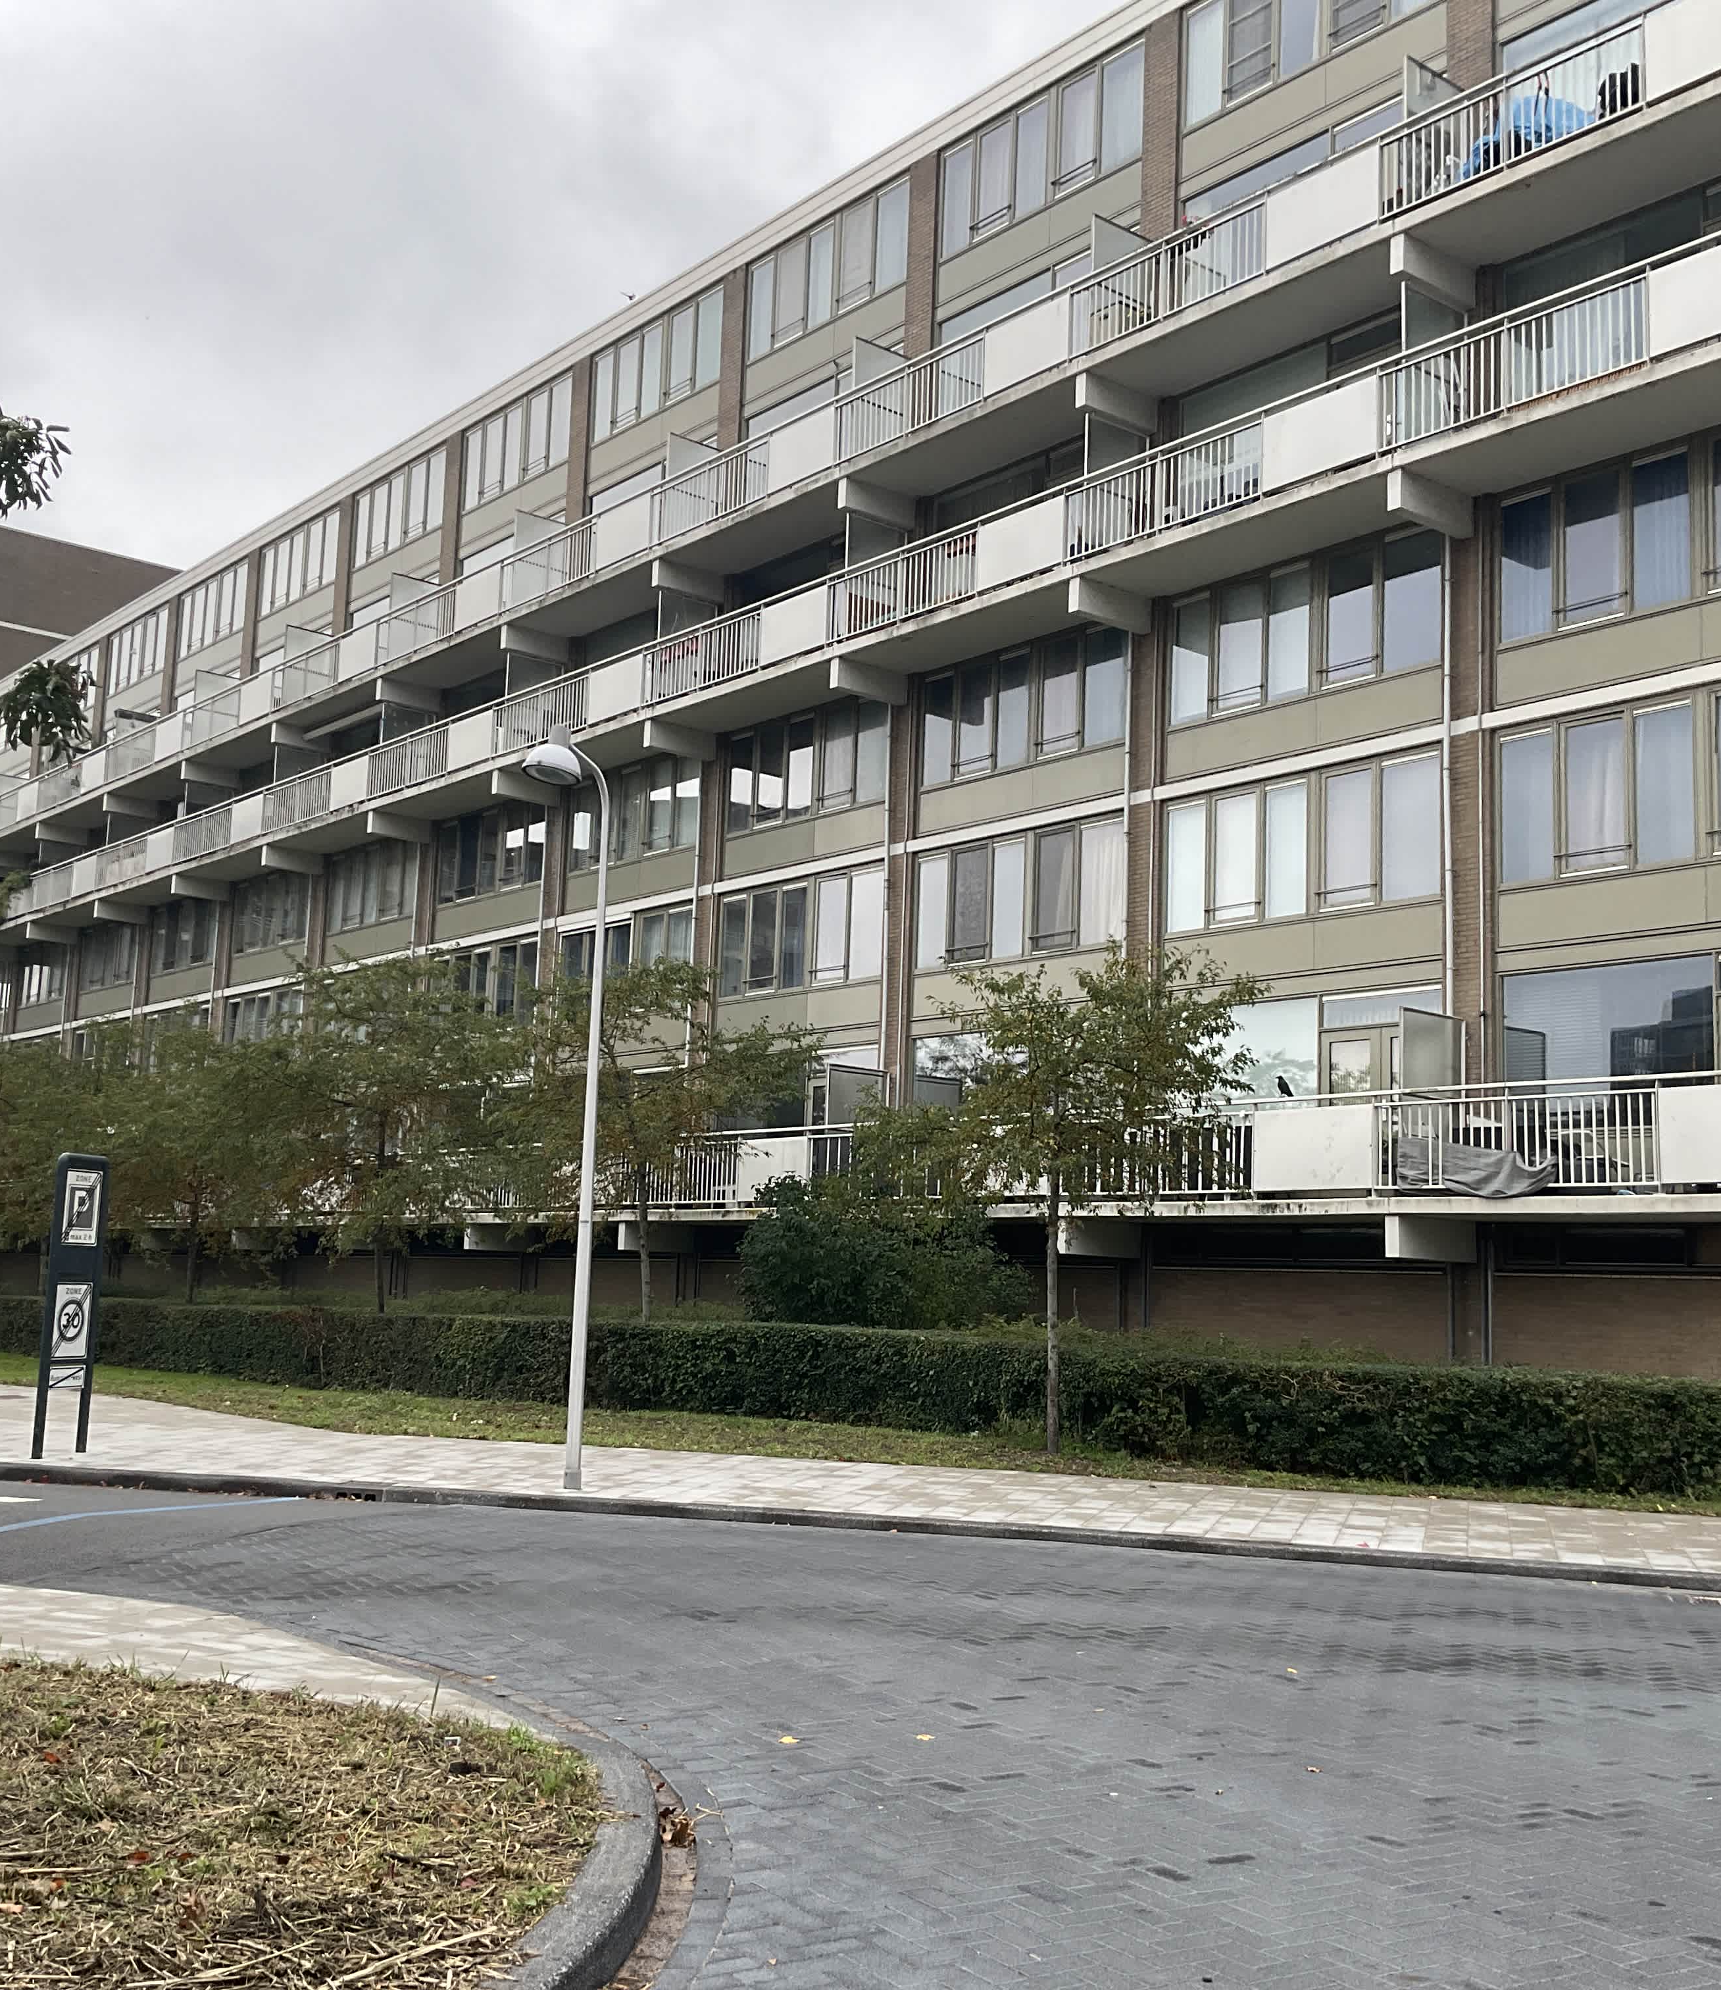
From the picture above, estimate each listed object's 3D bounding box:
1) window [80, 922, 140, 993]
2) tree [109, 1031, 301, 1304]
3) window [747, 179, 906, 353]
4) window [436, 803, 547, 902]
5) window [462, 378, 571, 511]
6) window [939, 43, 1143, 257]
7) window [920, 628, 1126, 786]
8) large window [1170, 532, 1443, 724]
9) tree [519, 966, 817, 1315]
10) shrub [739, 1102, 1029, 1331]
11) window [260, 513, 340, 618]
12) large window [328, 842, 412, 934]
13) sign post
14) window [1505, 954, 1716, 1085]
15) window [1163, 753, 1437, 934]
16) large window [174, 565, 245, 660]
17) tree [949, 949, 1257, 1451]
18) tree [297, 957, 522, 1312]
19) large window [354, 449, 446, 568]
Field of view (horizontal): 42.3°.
[{"bbox_3d":[-20.255,-1.086,60.208,0.150,1.760,4.300,8,-10,-38],"label":"window"},{"bbox_3d":[-12.103,3.735,41.408,3.900,6.171,3.900,8,-10,-38],"label":"tree"},{"bbox_3d":[-0.587,-12.046,37.190,0.150,1.760,4.300,8,-10,-38],"label":"window"},{"bbox_3d":[-7.119,-2.745,42.689,0.150,1.670,4.090,8,-10,-38],"label":"window"},{"bbox_3d":[-7.034,-11.169,45.252,0.150,1.760,4.300,8,-10,-38],"label":"window"},{"bbox_3d":[2.623,-12.248,32.575,0.150,1.710,4.260,9,-10,-38],"label":"window"},{"bbox_3d":[2.274,-4.060,31.395,0.150,1.690,4.260,9,-10,-38],"label":"window"},{"bbox_3d":[5.407,-4.505,27.379,0.150,1.670,4.270,8,-10,-38],"label":"large window"},{"bbox_3d":[-2.546,2.491,29.515,3.750,5.900,3.700,3,-8,-5],"label":"tree"},{"bbox_3d":[0.305,3.521,29.221,3.700,4.000,3.200,2,-8,1],"label":"shrub"},{"bbox_3d":[-13.202,-10.078,52.324,0.150,1.710,4.260,9,-10,-38],"label":"window"},{"bbox_3d":[-10.585,-2.403,48.115,0.150,1.760,4.300,8,-10,-38],"label":"large window"},{"bbox_3d":[-6.341,2.485,17.891,0.090,2.410,0.520,-1,-9,24],"label":"sign post"},{"bbox_3d":[7.987,0.526,23.850,0.150,1.689,2.606,8,-10,-38],"label":"window"},{"bbox_3d":[5.322,-1.770,27.053,0.150,1.700,4.260,9,-10,-38],"label":"window"},{"bbox_3d":[-16.704,-9.852,57.345,0.150,1.760,4.300,8,-10,-38],"label":"large window"},{"bbox_3d":[2.561,2.167,23.470,3.150,5.250,3.150,1,-8,6],"label":"tree"},{"bbox_3d":[-7.393,2.745,36.117,3.800,6.700,3.800,9,-10,-38],"label":"tree"},{"bbox_3d":[-10.037,-10.512,48.374,0.150,1.710,4.260,9,-10,-38],"label":"large window"}]

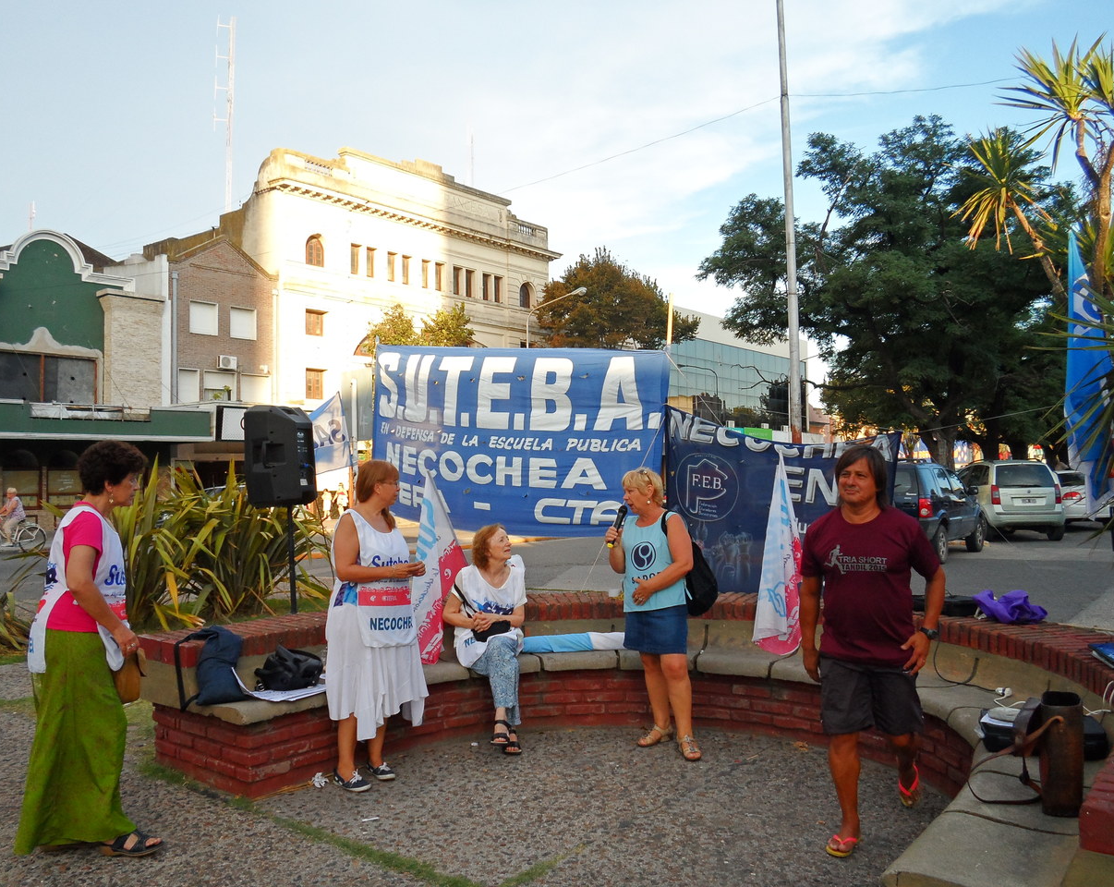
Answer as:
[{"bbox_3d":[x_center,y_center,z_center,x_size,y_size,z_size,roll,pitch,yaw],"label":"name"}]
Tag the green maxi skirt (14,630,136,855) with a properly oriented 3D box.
[{"bbox_3d":[-1.971,1.221,3.780,0.480,0.920,0.470,0,-2,-3],"label":"green maxi skirt"}]

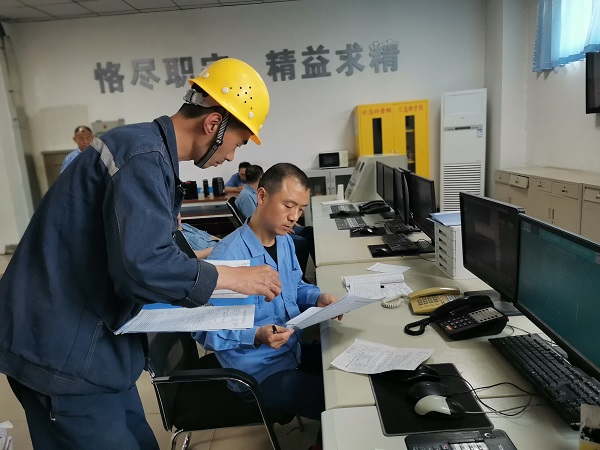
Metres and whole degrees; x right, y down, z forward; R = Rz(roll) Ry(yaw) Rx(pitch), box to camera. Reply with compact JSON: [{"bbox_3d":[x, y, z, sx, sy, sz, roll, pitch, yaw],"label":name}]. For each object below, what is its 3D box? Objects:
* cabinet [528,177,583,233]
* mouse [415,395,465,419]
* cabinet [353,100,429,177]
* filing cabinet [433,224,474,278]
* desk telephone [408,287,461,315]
[{"bbox_3d":[2.660,-0.024,4.365,0.460,0.860,0.860,-4,11,0],"label":"cabinet"},{"bbox_3d":[0.347,0.449,1.113,0.107,0.036,0.060,-2,12,12],"label":"mouse"},{"bbox_3d":[1.331,-0.815,6.462,0.940,1.800,0.450,-4,11,2],"label":"cabinet"},{"bbox_3d":[0.863,0.090,2.171,0.330,0.250,0.275,-4,12,2],"label":"filing cabinet"},{"bbox_3d":[0.546,0.286,1.785,0.205,0.068,0.165,-4,11,2],"label":"desk telephone"}]

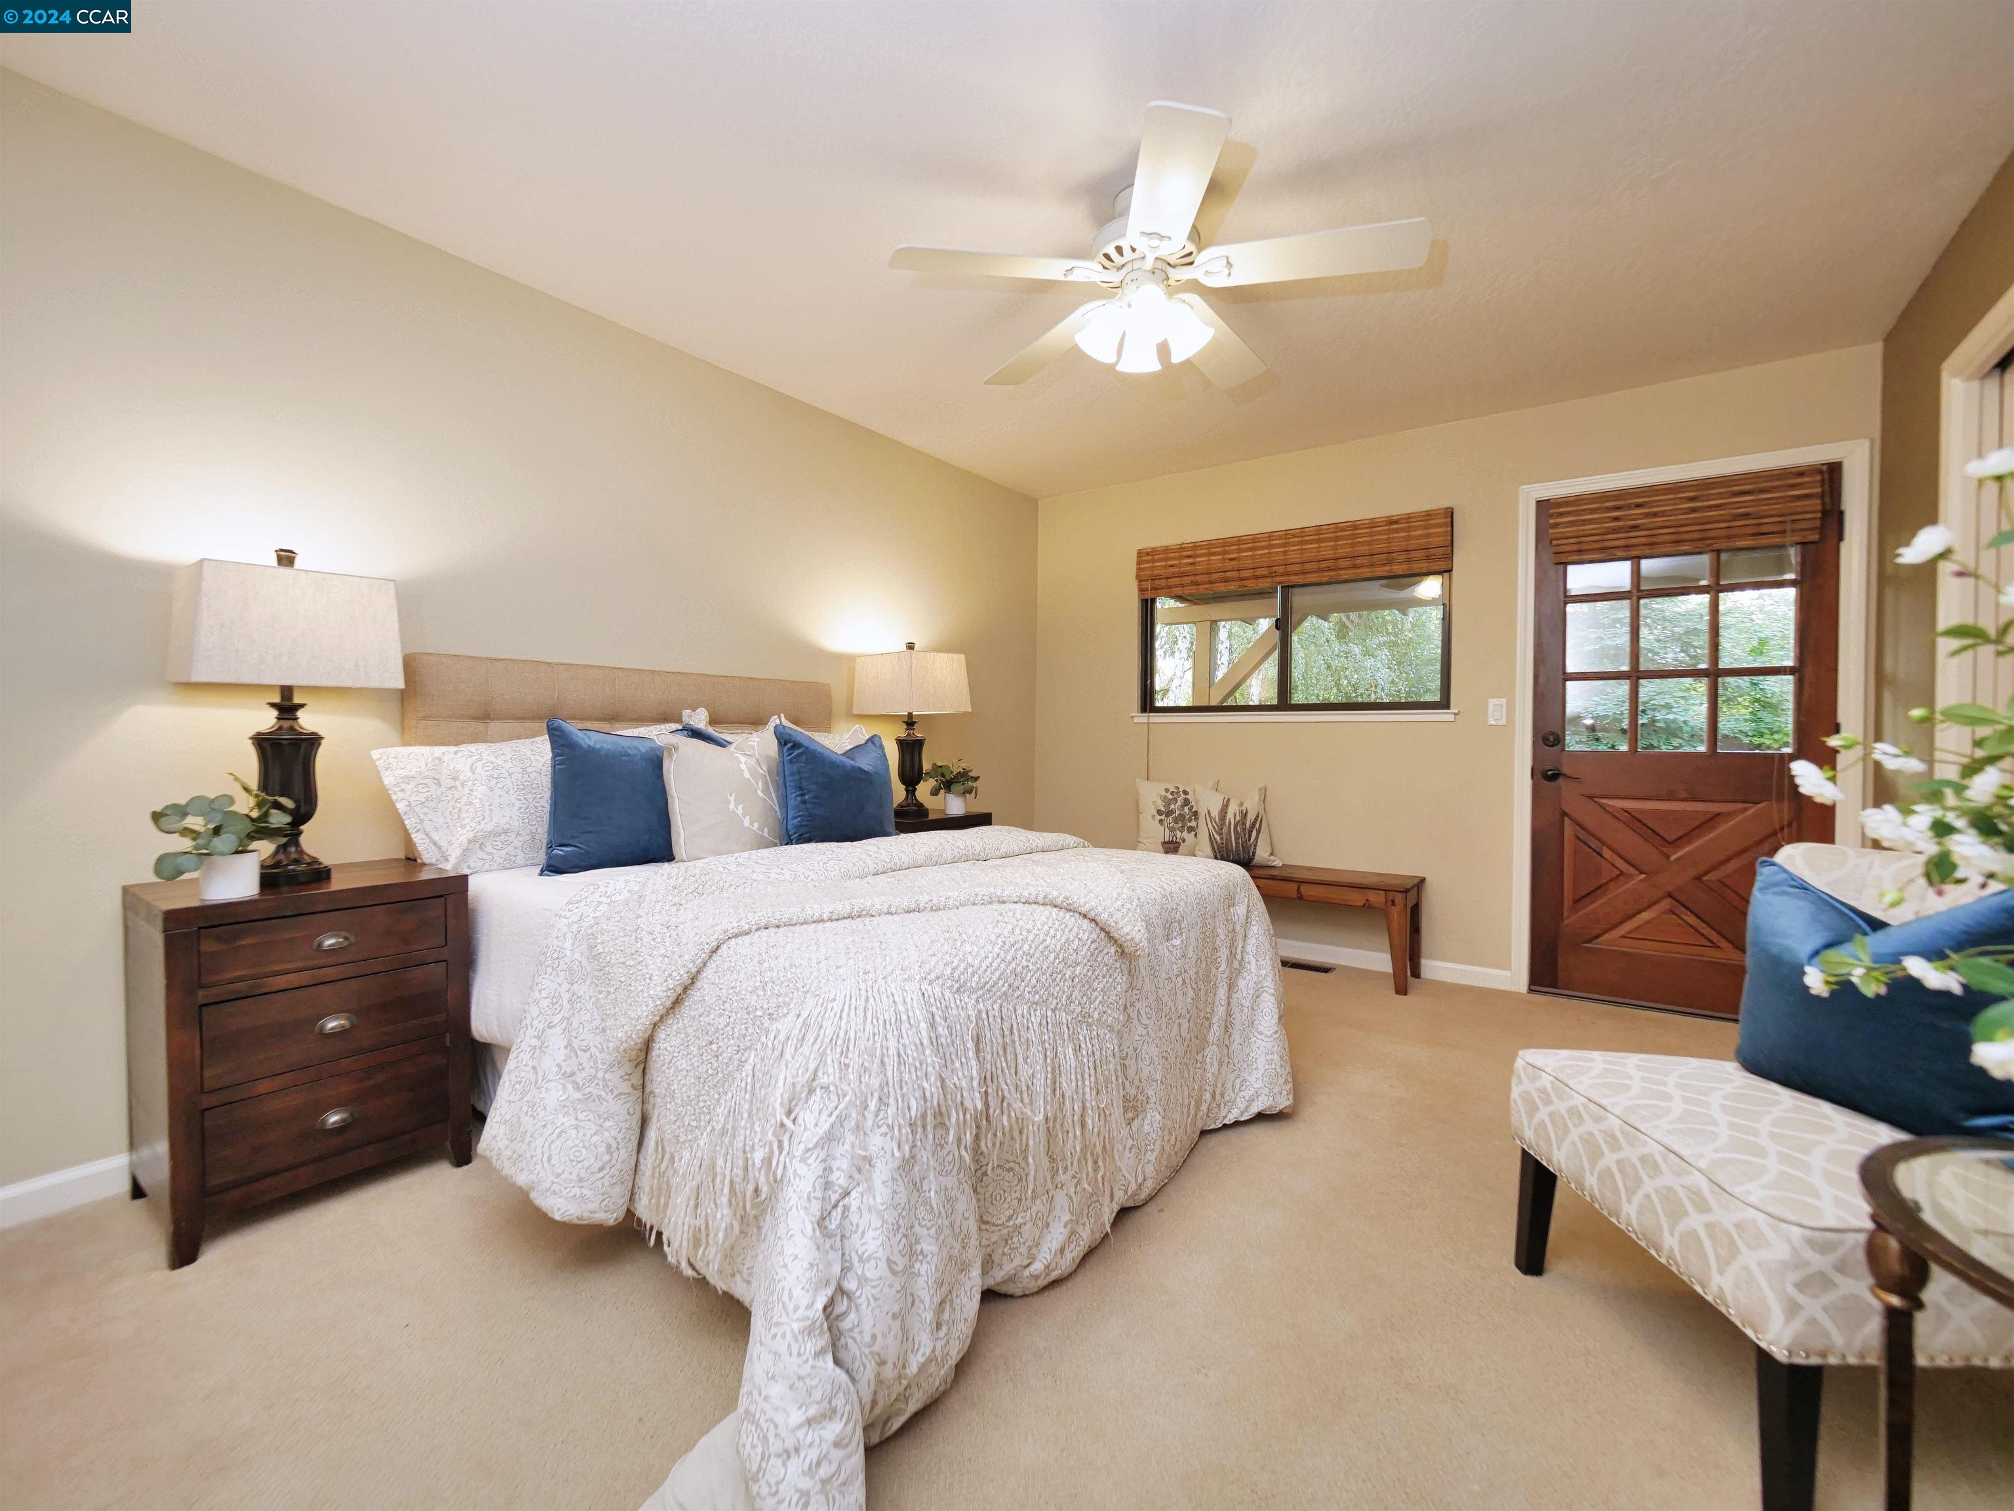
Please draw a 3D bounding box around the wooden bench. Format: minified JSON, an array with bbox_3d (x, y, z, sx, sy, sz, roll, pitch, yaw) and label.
[{"bbox_3d":[1.159,0.753,3.895,1.465,0.436,0.330,2,2,36],"label":"wooden bench"}]

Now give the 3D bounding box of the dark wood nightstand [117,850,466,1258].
[{"bbox_3d":[-1.658,0.649,1.930,0.430,0.709,0.530,2,2,37],"label":"dark wood nightstand"}]

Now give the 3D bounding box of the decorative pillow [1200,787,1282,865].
[{"bbox_3d":[1.127,0.351,3.954,0.410,0.400,0.150,1,-11,22],"label":"decorative pillow"}]

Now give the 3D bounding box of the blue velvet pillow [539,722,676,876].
[{"bbox_3d":[-1.097,0.111,2.285,0.150,0.410,0.400,-11,-6,41],"label":"blue velvet pillow"}]

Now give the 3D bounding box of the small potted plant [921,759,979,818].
[{"bbox_3d":[-0.249,0.146,3.630,0.205,0.250,0.225,2,2,36],"label":"small potted plant"}]

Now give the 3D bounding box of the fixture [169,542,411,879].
[{"bbox_3d":[-1.667,-0.090,1.896,0.257,0.770,0.368,2,2,36],"label":"fixture"}]

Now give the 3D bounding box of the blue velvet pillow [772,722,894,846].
[{"bbox_3d":[-0.591,0.123,2.820,0.160,0.420,0.450,-14,-8,41],"label":"blue velvet pillow"}]

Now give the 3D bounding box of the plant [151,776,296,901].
[{"bbox_3d":[-1.653,0.171,1.720,0.195,0.260,0.215,2,2,36],"label":"plant"}]

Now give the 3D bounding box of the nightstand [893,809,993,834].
[{"bbox_3d":[-0.401,0.624,3.671,0.420,0.724,0.540,2,2,36],"label":"nightstand"}]

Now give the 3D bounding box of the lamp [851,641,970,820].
[{"bbox_3d":[-0.422,-0.117,3.623,0.330,0.760,0.390,2,2,36],"label":"lamp"}]

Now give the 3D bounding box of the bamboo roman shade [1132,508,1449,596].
[{"bbox_3d":[1.329,-0.957,3.986,1.507,0.272,0.080,2,2,36],"label":"bamboo roman shade"}]

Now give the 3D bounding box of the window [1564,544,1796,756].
[{"bbox_3d":[2.589,-0.456,3.163,0.705,0.893,0.050,2,2,36],"label":"window"}]

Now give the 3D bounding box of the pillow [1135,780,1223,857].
[{"bbox_3d":[0.889,0.327,4.233,0.450,0.430,0.140,2,-12,36],"label":"pillow"}]

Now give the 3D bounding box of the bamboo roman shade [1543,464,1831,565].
[{"bbox_3d":[2.558,-0.899,3.112,0.813,0.267,0.070,2,2,36],"label":"bamboo roman shade"}]

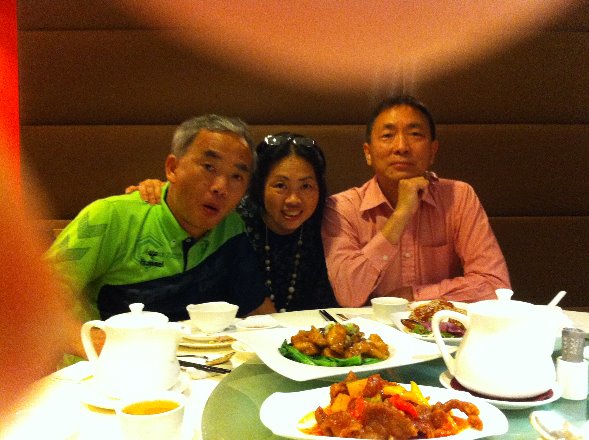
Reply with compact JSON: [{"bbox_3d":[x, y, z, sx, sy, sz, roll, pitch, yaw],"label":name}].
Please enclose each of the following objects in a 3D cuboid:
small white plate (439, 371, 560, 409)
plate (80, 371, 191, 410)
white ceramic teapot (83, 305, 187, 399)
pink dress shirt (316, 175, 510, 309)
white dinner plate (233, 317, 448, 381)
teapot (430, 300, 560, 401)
[{"bbox_3d":[0.252,0.210,0.742,0.146,0.021,0.146,0,3,0],"label":"small white plate"},{"bbox_3d":[-0.225,0.243,0.844,0.152,0.022,0.152,0,3,0],"label":"plate"},{"bbox_3d":[-0.230,0.183,0.869,0.182,0.126,0.124,-2,4,-28],"label":"white ceramic teapot"},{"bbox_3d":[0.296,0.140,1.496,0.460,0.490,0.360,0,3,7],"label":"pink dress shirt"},{"bbox_3d":[0.065,0.196,0.886,0.253,0.034,0.253,-2,4,-30],"label":"white dinner plate"},{"bbox_3d":[0.264,0.149,0.755,0.182,0.126,0.124,0,3,-2],"label":"teapot"}]

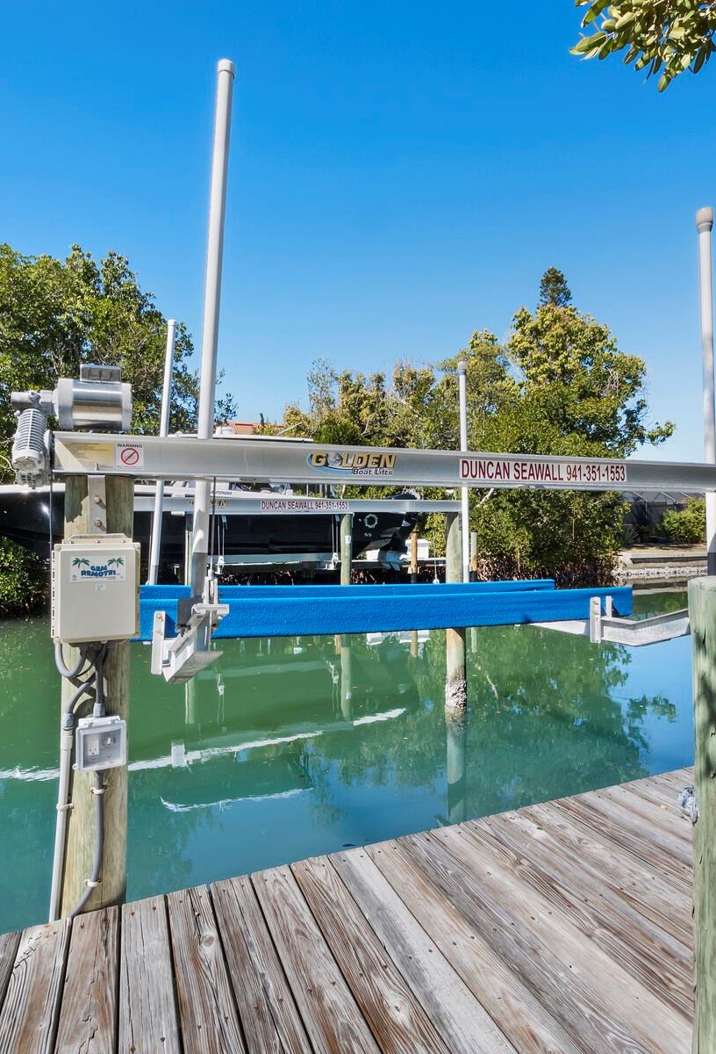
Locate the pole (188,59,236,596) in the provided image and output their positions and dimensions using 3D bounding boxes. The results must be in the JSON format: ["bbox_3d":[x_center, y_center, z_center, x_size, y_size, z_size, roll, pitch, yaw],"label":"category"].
[{"bbox_3d":[-0.608,-0.800,2.330,0.066,2.240,0.066,3,-1,-22],"label":"pole"}]

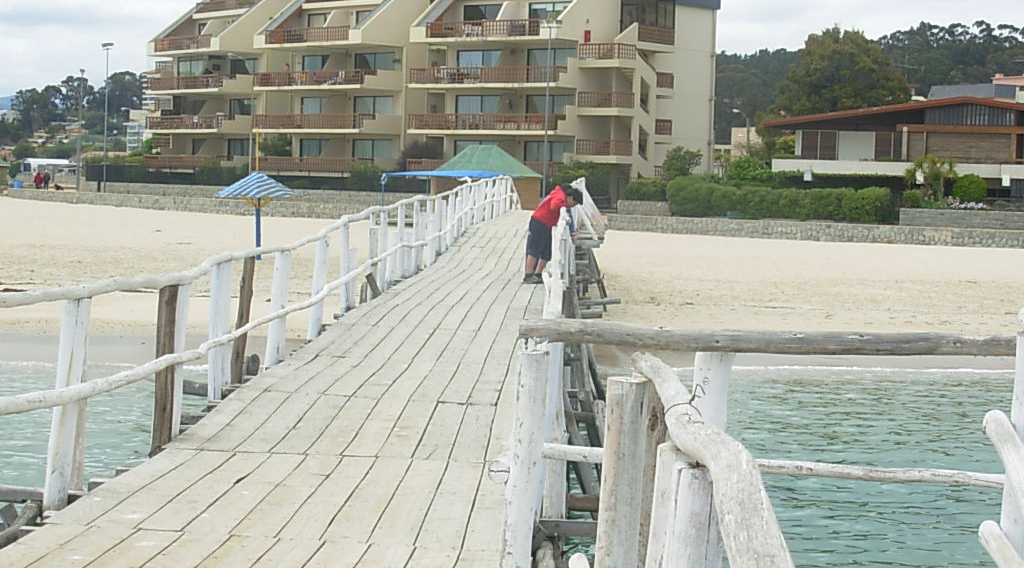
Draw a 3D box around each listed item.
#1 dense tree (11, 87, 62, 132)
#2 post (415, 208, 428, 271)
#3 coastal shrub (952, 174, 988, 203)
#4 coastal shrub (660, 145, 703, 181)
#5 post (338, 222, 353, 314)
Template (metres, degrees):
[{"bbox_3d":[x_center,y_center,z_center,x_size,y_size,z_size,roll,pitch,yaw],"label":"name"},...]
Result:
[{"bbox_3d":[-156.512,-57.108,740.000,15.500,15.500,14.000,1,3,0],"label":"dense tree"},{"bbox_3d":[-1.248,-0.620,31.000,0.130,0.900,0.130,1,3,0],"label":"post"},{"bbox_3d":[22.616,-4.704,111.036,1.750,1.407,1.700,2,3,0],"label":"coastal shrub"},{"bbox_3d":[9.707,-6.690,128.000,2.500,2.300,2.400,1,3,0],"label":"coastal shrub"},{"bbox_3d":[-1.792,-0.186,24.200,0.100,0.996,0.100,-1,3,0],"label":"post"}]

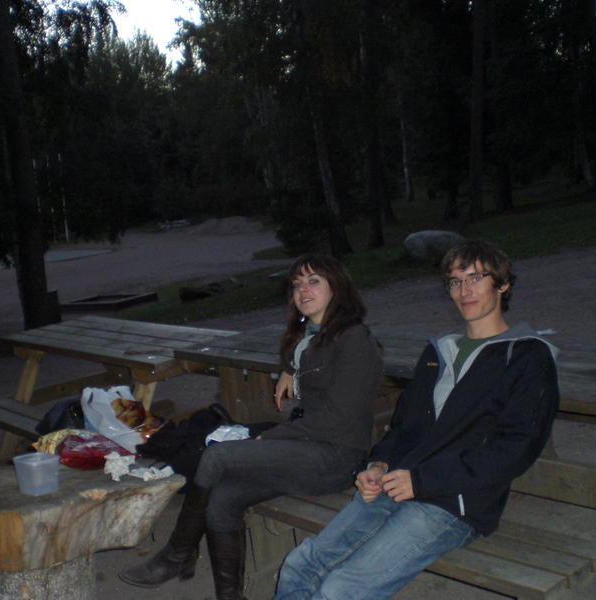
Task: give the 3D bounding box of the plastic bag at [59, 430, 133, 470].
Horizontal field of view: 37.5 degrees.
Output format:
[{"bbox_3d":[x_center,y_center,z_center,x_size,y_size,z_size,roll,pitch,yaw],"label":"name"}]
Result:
[{"bbox_3d":[-0.797,0.590,3.440,0.270,0.095,0.170,-5,7,0],"label":"plastic bag"}]

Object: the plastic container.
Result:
[{"bbox_3d":[-0.943,0.628,3.170,0.123,0.122,0.117,2,10,40],"label":"plastic container"}]

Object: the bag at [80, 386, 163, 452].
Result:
[{"bbox_3d":[-0.726,0.494,3.600,0.300,0.240,0.190,-5,7,0],"label":"bag"}]

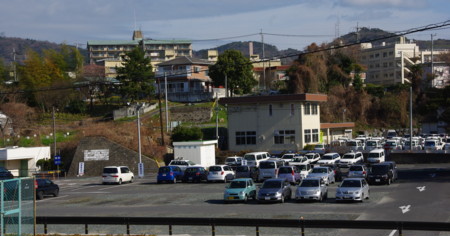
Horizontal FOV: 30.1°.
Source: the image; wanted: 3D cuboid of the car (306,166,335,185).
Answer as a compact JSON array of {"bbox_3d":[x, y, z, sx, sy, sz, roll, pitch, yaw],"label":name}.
[{"bbox_3d":[8.890,5.351,77.316,1.700,1.520,4.400,-2,-1,15],"label":"car"}]

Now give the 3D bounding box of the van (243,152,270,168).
[{"bbox_3d":[3.839,5.206,99.521,1.690,1.970,4.650,-2,-1,20],"label":"van"}]

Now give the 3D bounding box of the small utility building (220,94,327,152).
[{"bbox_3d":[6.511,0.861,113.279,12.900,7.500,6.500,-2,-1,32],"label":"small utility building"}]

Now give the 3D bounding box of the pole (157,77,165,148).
[{"bbox_3d":[-8.576,-0.776,113.000,0.280,9.130,0.280,-3,0,0],"label":"pole"}]

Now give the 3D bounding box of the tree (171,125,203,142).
[{"bbox_3d":[-4.843,2.236,107.000,3.900,2.810,3.300,-2,-1,0],"label":"tree"}]

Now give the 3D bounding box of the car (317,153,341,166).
[{"bbox_3d":[12.217,4.904,97.533,1.690,1.500,4.300,-2,-1,17],"label":"car"}]

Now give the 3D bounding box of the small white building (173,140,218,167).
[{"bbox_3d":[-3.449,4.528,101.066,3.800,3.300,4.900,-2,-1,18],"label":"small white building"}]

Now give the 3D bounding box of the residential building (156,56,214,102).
[{"bbox_3d":[-8.023,-8.023,170.082,9.000,8.700,8.700,-2,-1,35],"label":"residential building"}]

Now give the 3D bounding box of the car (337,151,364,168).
[{"bbox_3d":[14.537,4.827,95.700,1.700,1.530,4.500,-2,-1,22],"label":"car"}]

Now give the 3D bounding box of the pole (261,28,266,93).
[{"bbox_3d":[7.821,-11.782,170.112,0.600,12.800,0.500,-2,-1,0],"label":"pole"}]

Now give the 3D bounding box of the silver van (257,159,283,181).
[{"bbox_3d":[4.447,4.763,77.180,1.700,1.900,4.500,-2,-1,15],"label":"silver van"}]

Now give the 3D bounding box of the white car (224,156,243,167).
[{"bbox_3d":[1.230,5.395,99.516,1.475,1.520,3.400,-2,-1,20],"label":"white car"}]

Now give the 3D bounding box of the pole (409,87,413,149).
[{"bbox_3d":[22.049,0.148,99.000,0.220,7.630,0.220,-2,-1,0],"label":"pole"}]

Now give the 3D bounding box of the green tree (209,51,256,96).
[{"bbox_3d":[1.509,-8.759,163.000,9.000,8.760,8.400,-2,-1,0],"label":"green tree"}]

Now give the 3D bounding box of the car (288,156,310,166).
[{"bbox_3d":[7.941,4.992,89.500,1.550,1.470,3.750,-2,-1,20],"label":"car"}]

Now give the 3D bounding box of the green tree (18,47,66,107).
[{"bbox_3d":[-34.918,-7.834,160.000,8.300,10.510,7.500,-2,-1,0],"label":"green tree"}]

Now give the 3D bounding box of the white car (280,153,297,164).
[{"bbox_3d":[7.702,5.049,97.516,1.690,1.500,4.400,-2,-1,20],"label":"white car"}]

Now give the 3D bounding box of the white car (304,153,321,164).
[{"bbox_3d":[9.921,4.915,97.016,1.550,1.500,3.750,-2,-1,20],"label":"white car"}]

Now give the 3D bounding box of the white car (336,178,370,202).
[{"bbox_3d":[8.580,4.633,55.700,1.730,1.460,4.550,-2,-1,16],"label":"white car"}]

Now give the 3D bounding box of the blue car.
[{"bbox_3d":[-4.910,5.256,78.662,1.680,1.530,3.850,-2,-1,15],"label":"blue car"}]

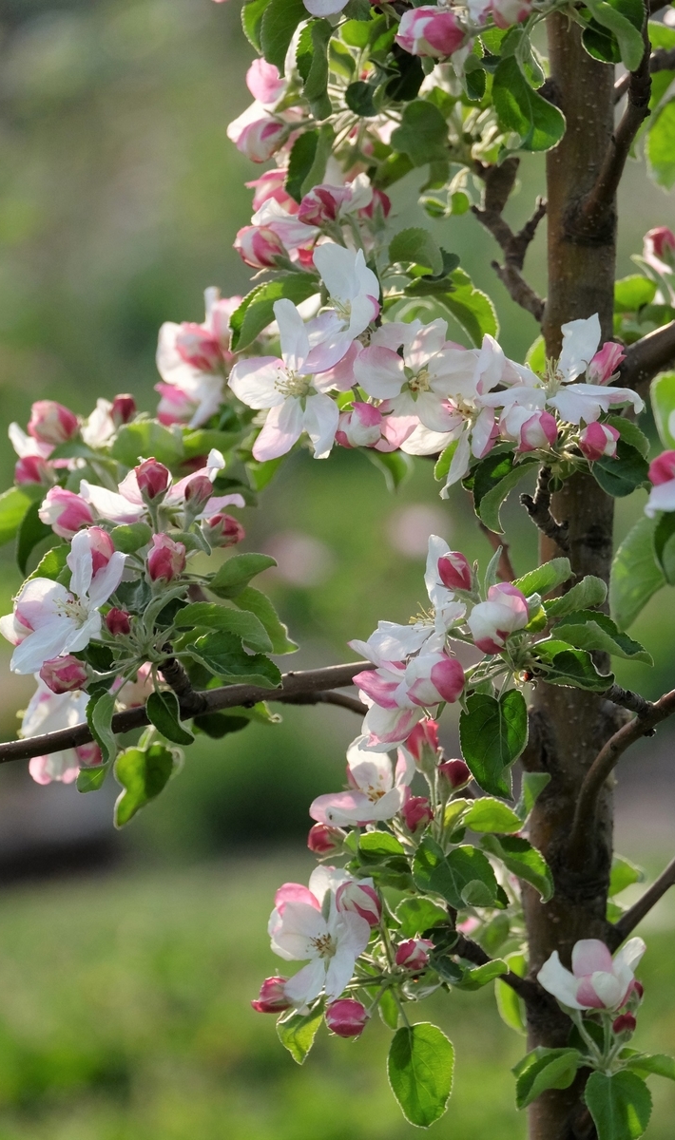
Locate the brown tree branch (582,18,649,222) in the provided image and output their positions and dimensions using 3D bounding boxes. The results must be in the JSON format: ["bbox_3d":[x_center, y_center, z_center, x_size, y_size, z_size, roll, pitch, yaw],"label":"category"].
[{"bbox_3d":[0.091,-0.145,2.230,0.014,0.070,0.022,13,15,0],"label":"brown tree branch"}]

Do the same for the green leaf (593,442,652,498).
[{"bbox_3d":[0.100,-0.035,2.410,0.026,0.021,0.008,22,-28,12],"label":"green leaf"}]

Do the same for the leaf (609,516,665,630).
[{"bbox_3d":[0.100,0.001,2.260,0.019,0.039,0.013,24,0,0],"label":"leaf"}]

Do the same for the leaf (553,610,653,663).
[{"bbox_3d":[0.082,0.021,2.100,0.032,0.008,0.014,20,18,6],"label":"leaf"}]

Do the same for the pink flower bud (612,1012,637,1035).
[{"bbox_3d":[0.101,0.160,2.400,0.009,0.009,0.009,9,6,0],"label":"pink flower bud"}]

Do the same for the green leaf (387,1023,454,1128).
[{"bbox_3d":[0.027,0.162,2.190,0.021,0.034,0.007,-10,6,-6],"label":"green leaf"}]

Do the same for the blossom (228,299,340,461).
[{"bbox_3d":[-0.017,-0.060,2.180,0.038,0.052,0.021,4,8,27],"label":"blossom"}]

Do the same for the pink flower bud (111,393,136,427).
[{"bbox_3d":[-0.076,-0.057,2.430,0.009,0.011,0.009,5,4,0],"label":"pink flower bud"}]

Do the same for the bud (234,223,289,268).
[{"bbox_3d":[-0.027,-0.111,2.350,0.018,0.014,0.014,15,0,-12],"label":"bud"}]

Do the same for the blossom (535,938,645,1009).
[{"bbox_3d":[0.089,0.142,2.400,0.037,0.025,0.034,3,15,0],"label":"blossom"}]

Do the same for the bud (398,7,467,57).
[{"bbox_3d":[0.029,-0.165,2.100,0.021,0.015,0.015,3,0,-15],"label":"bud"}]

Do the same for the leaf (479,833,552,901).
[{"bbox_3d":[0.063,0.105,2.410,0.013,0.030,0.018,-44,-6,30],"label":"leaf"}]

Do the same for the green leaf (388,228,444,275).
[{"bbox_3d":[0.024,-0.099,2.130,0.021,0.007,0.016,25,36,-20],"label":"green leaf"}]

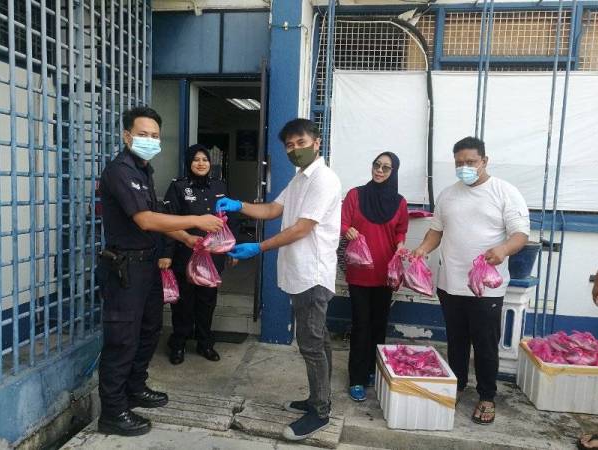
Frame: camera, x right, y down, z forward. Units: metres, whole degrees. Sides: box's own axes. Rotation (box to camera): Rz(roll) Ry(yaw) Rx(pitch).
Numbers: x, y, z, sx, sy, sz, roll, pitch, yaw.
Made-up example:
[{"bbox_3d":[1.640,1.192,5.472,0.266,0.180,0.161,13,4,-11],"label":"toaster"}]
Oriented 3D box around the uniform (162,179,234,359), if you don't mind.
[{"bbox_3d":[-0.760,0.299,3.540,0.550,1.360,0.300,0,6,-24],"label":"uniform"}]

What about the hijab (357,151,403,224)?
[{"bbox_3d":[0.517,-0.238,2.970,0.300,0.470,0.270,3,6,12],"label":"hijab"}]

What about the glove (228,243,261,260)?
[{"bbox_3d":[-0.282,0.137,2.420,0.180,0.090,0.100,2,5,-6],"label":"glove"}]

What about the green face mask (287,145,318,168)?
[{"bbox_3d":[0.018,-0.363,2.480,0.145,0.128,0.100,6,7,38],"label":"green face mask"}]

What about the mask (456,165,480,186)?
[{"bbox_3d":[1.010,-0.297,2.806,0.140,0.120,0.090,7,7,40],"label":"mask"}]

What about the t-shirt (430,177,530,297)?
[{"bbox_3d":[1.107,0.068,2.870,0.540,0.670,0.340,5,6,30],"label":"t-shirt"}]

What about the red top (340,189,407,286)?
[{"bbox_3d":[0.510,0.070,3.119,0.430,0.630,0.300,3,5,10],"label":"red top"}]

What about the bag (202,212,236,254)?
[{"bbox_3d":[-0.438,0.046,2.547,0.175,0.215,0.140,2,5,0],"label":"bag"}]

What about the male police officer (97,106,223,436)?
[{"bbox_3d":[-0.738,0.236,2.540,0.660,1.740,0.500,3,5,6],"label":"male police officer"}]

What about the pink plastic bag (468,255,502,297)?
[{"bbox_3d":[1.052,0.285,2.640,0.185,0.215,0.140,5,6,25],"label":"pink plastic bag"}]

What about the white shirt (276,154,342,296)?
[{"bbox_3d":[0.047,0.003,2.570,0.340,0.760,0.470,0,6,-21],"label":"white shirt"}]

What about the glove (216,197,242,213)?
[{"bbox_3d":[-0.385,-0.112,2.552,0.130,0.090,0.100,0,6,-18],"label":"glove"}]

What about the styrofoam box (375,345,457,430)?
[{"bbox_3d":[0.713,1.002,2.942,0.371,0.305,0.528,2,5,0],"label":"styrofoam box"}]

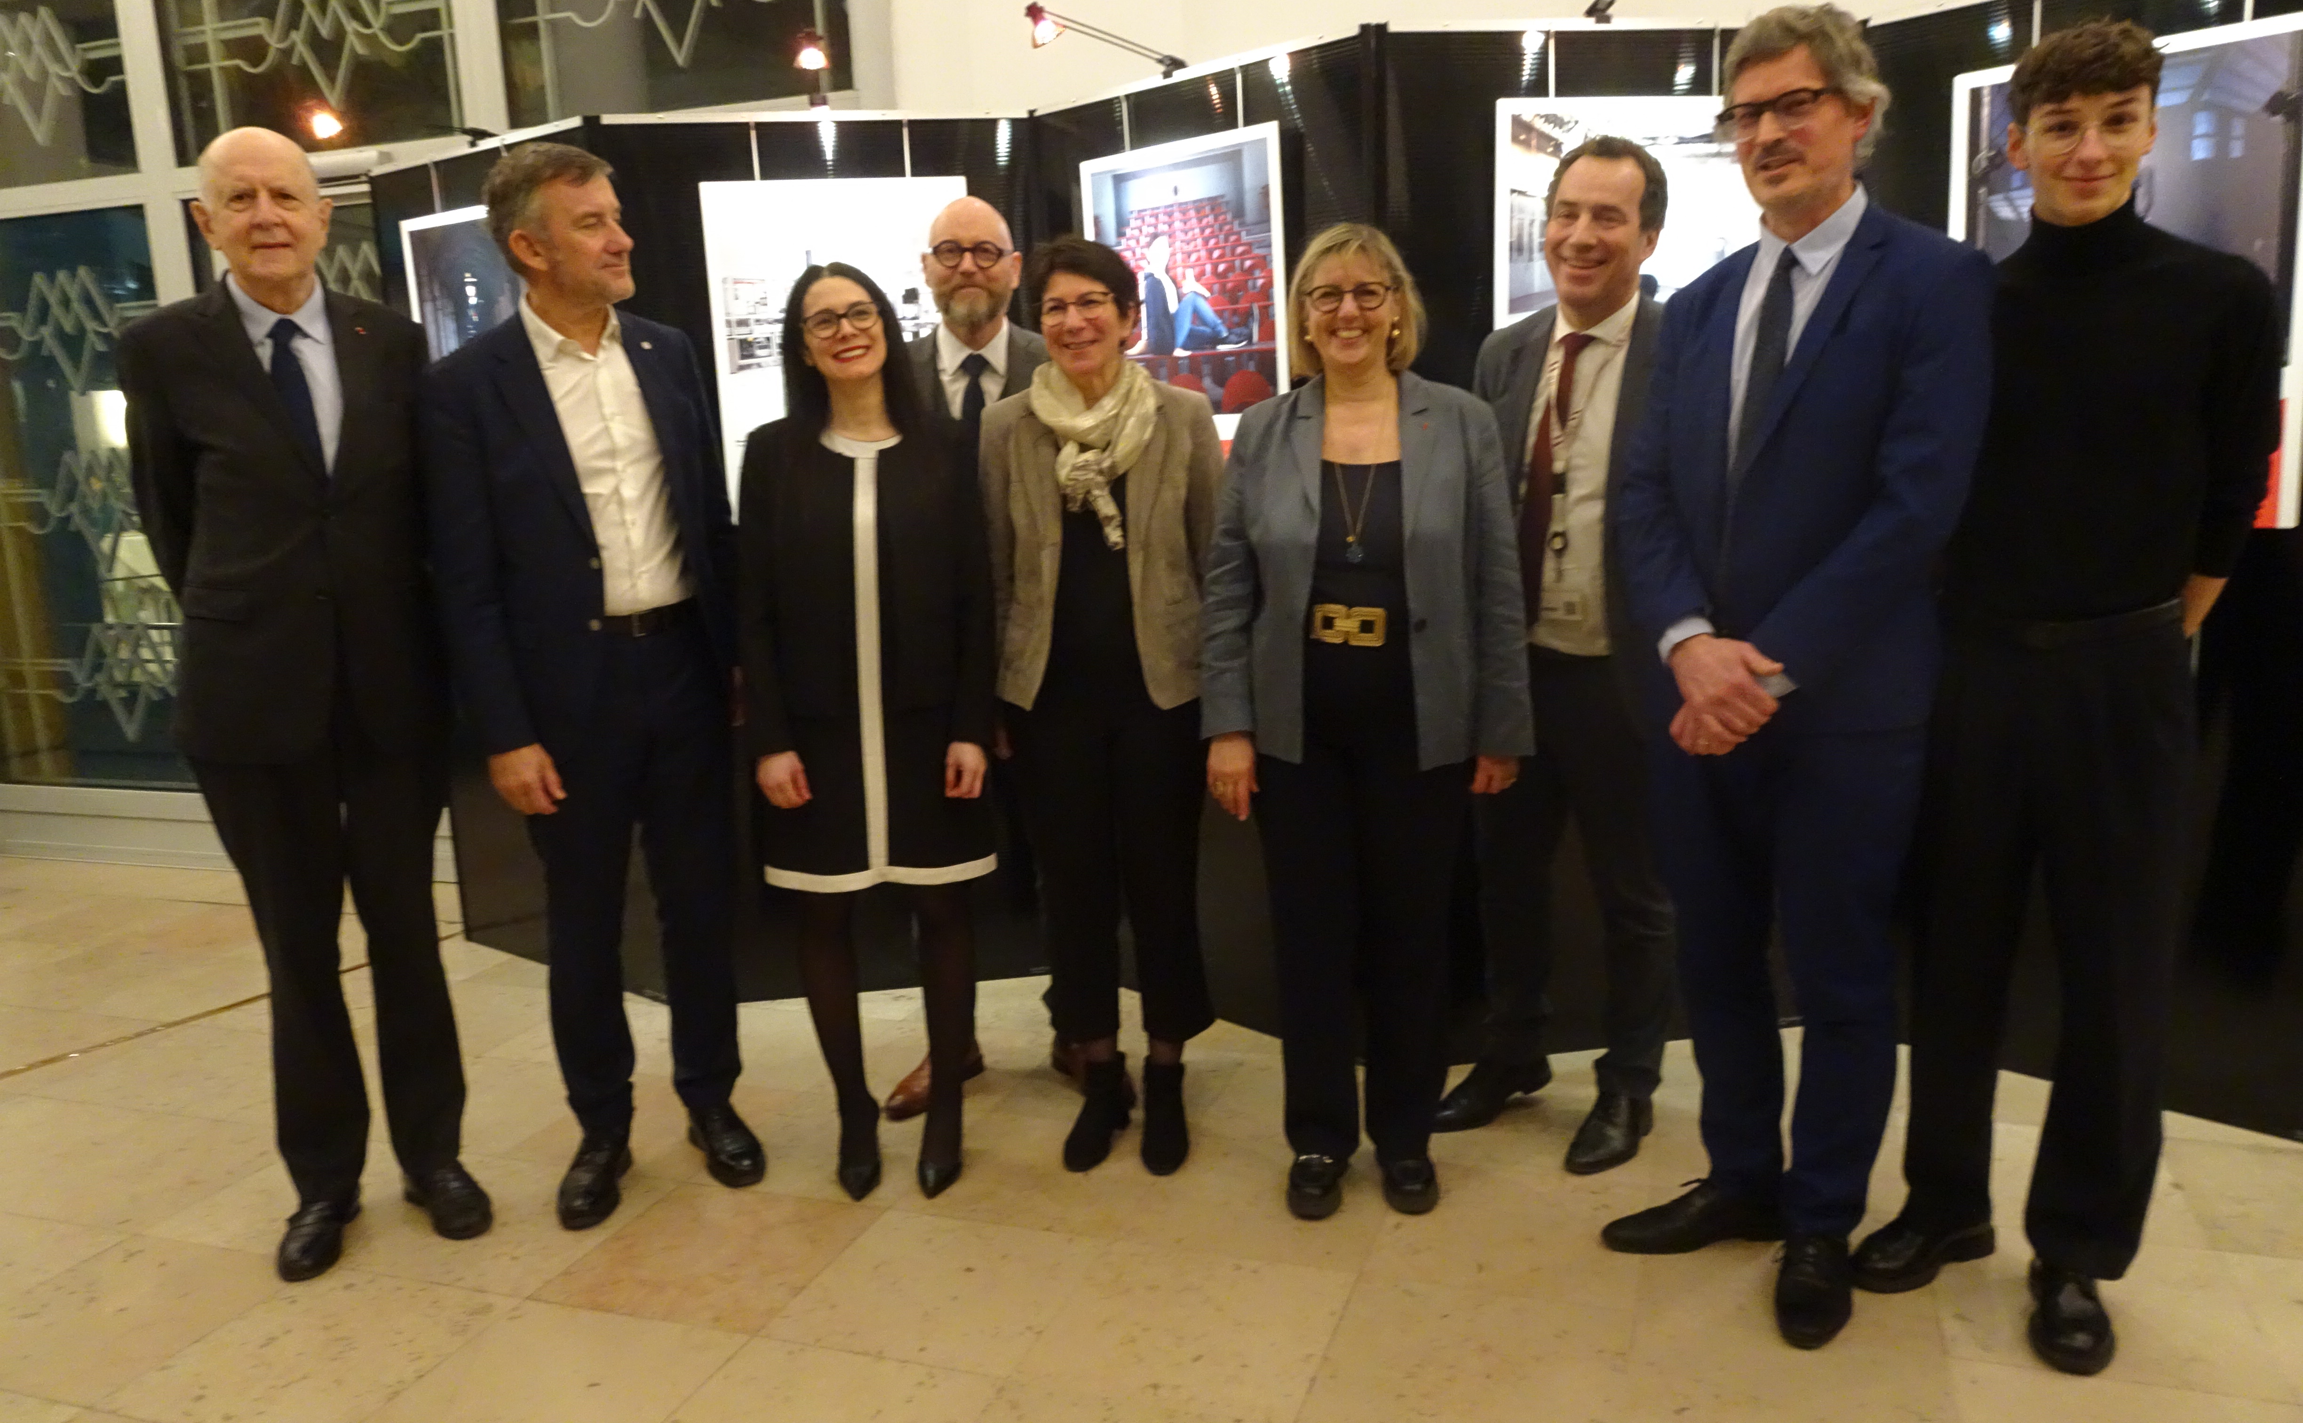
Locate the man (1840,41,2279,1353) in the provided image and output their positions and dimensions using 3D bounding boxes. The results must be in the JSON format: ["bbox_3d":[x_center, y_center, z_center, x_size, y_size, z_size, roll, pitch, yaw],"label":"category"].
[{"bbox_3d":[1.178,-0.012,2.134,0.540,1.720,0.380,3,11,32],"label":"man"}]

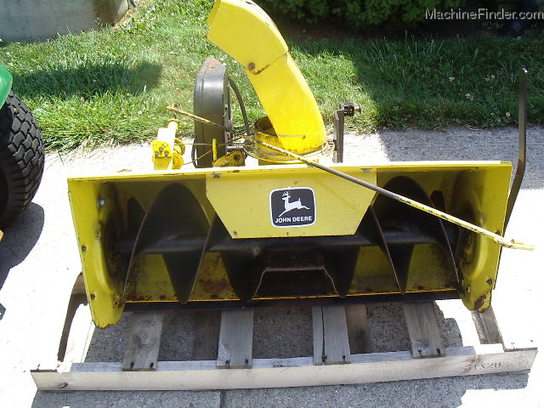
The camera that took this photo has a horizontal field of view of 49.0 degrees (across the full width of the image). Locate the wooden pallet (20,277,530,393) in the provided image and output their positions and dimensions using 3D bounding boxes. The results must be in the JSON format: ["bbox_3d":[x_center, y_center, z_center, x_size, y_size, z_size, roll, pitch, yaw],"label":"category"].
[{"bbox_3d":[0.021,0.197,1.813,1.295,0.100,0.711,-3,42,1],"label":"wooden pallet"}]

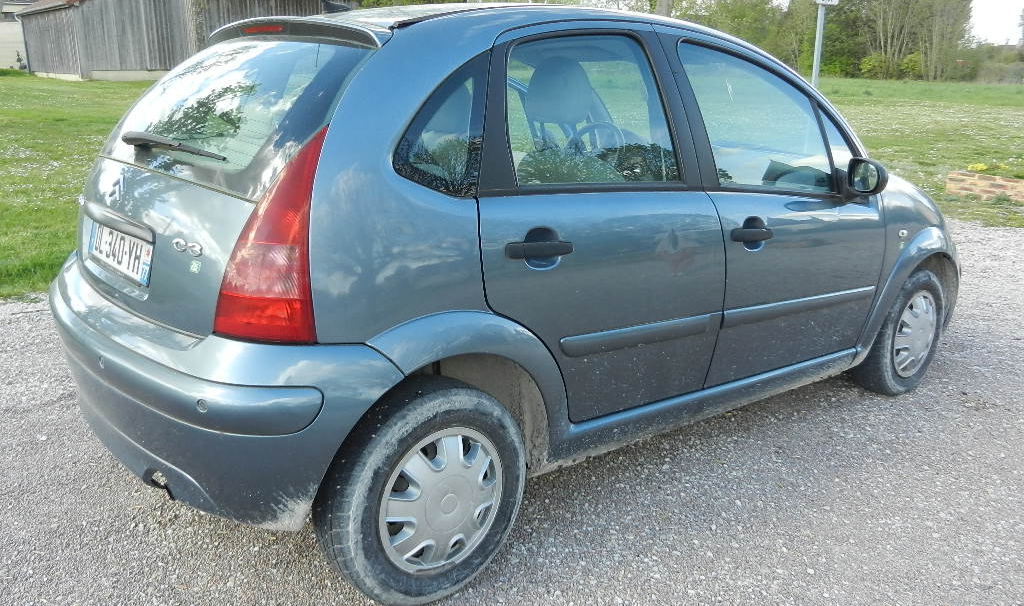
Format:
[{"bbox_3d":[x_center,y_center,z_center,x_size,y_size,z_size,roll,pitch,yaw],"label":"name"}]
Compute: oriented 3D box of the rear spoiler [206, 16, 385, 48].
[{"bbox_3d":[-0.676,-0.770,2.494,0.220,0.115,1.140,-11,18,-38],"label":"rear spoiler"}]

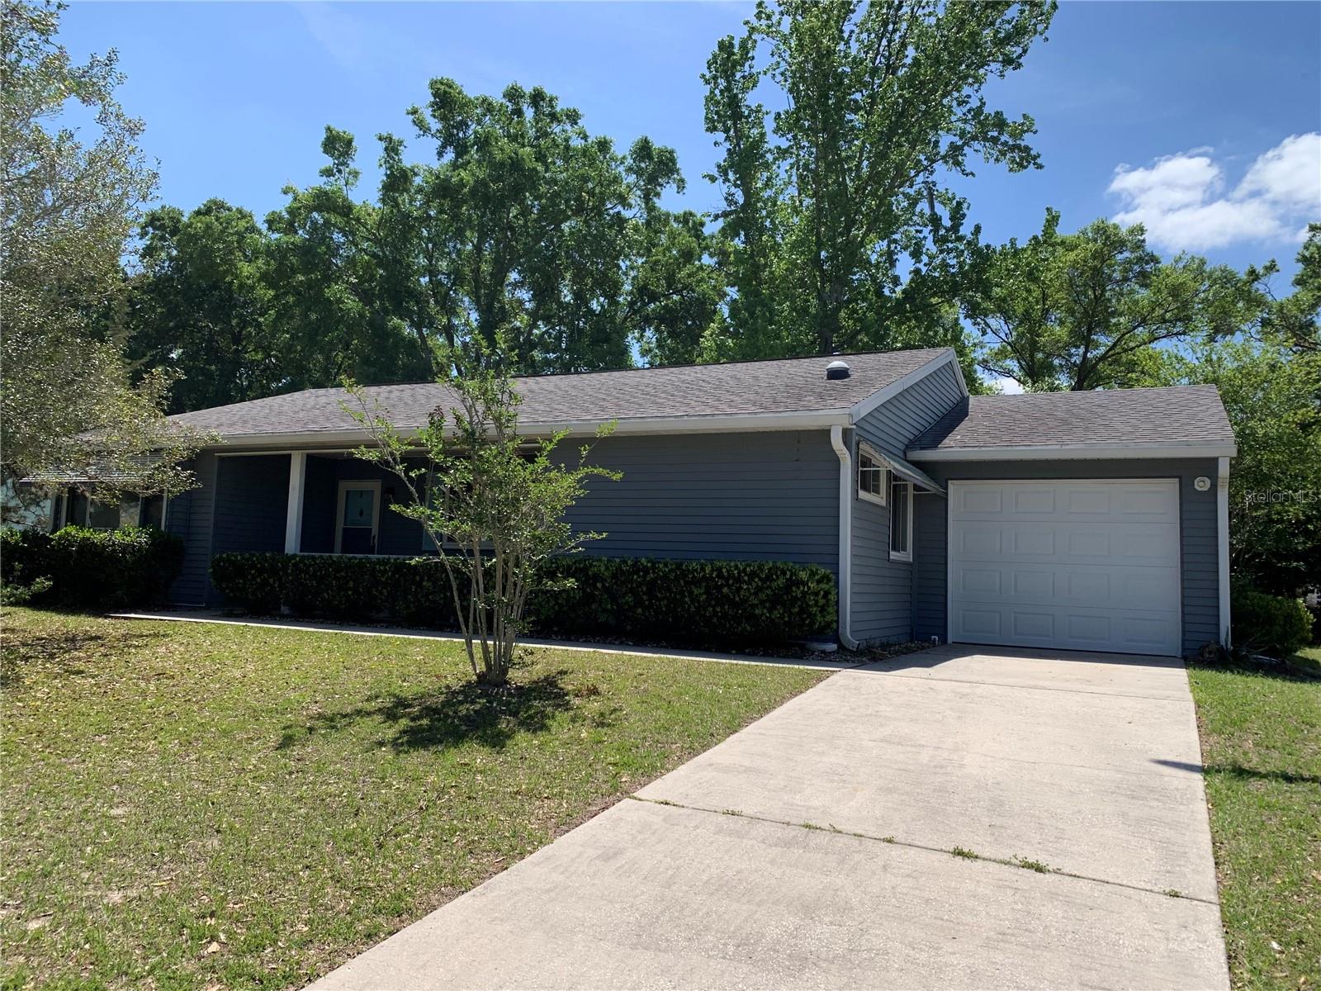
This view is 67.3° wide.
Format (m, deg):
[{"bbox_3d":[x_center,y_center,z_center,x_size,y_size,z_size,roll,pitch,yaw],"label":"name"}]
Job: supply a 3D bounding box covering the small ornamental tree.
[{"bbox_3d":[-1.513,0.117,8.925,2.350,3.070,2.200,3,-5,-10],"label":"small ornamental tree"}]

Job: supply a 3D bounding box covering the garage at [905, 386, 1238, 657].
[{"bbox_3d":[6.668,0.259,15.609,3.710,4.000,8.000,0,-5,27],"label":"garage"}]

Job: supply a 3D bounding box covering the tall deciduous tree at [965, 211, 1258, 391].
[{"bbox_3d":[13.853,-2.651,30.496,9.000,12.520,8.500,0,-5,24],"label":"tall deciduous tree"}]

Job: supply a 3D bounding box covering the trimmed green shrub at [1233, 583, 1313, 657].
[{"bbox_3d":[8.061,1.606,13.197,1.100,1.000,1.050,0,-5,31],"label":"trimmed green shrub"}]

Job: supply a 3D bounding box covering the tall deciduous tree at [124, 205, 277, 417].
[{"bbox_3d":[-15.612,-3.627,32.501,5.800,12.400,5.800,5,-5,-26],"label":"tall deciduous tree"}]

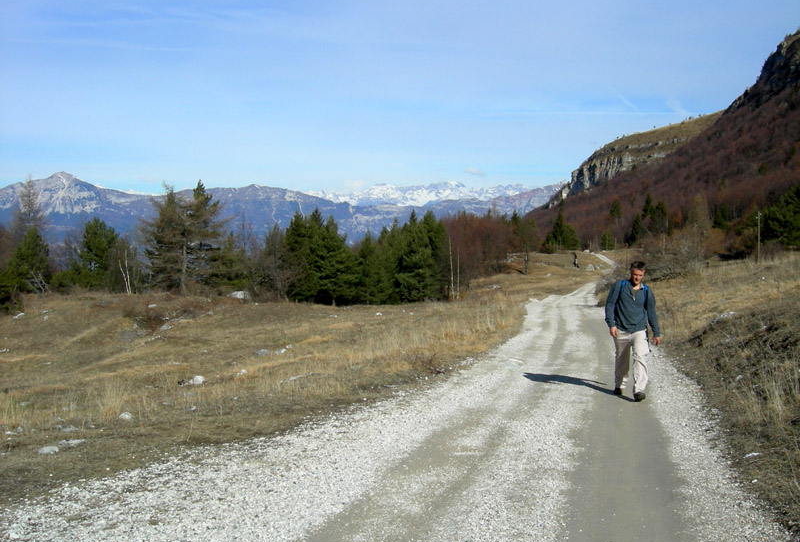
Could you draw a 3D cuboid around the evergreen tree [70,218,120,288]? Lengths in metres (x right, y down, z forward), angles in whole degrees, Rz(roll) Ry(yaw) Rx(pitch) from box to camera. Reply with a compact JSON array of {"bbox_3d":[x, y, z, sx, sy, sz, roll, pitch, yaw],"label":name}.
[{"bbox_3d":[-21.840,-1.260,63.000,3.590,5.170,3.590,0,0,0],"label":"evergreen tree"}]

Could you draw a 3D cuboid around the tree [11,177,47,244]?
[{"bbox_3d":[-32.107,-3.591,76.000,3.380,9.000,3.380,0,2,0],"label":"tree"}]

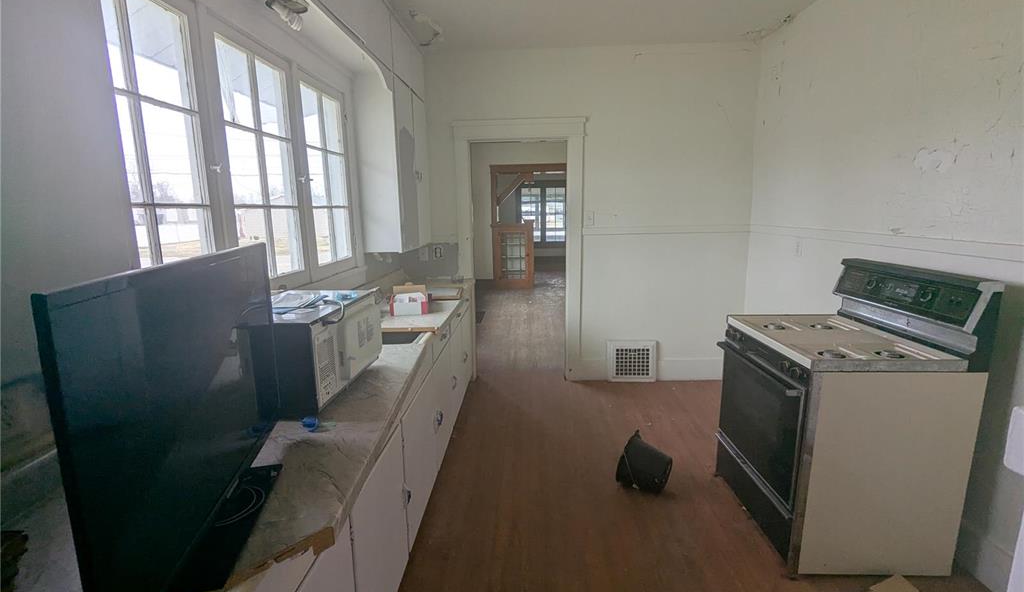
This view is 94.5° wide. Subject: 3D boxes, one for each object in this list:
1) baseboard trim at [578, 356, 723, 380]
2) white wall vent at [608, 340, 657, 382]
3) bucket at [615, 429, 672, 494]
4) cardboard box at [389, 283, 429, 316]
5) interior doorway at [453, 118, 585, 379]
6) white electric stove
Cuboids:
[{"bbox_3d":[1.244,0.640,4.114,1.404,0.214,0.025,0,11,3],"label":"baseboard trim"},{"bbox_3d":[1.042,0.564,4.101,0.435,0.374,0.045,0,11,3],"label":"white wall vent"},{"bbox_3d":[0.720,0.924,2.546,0.225,0.285,0.285,17,19,32],"label":"bucket"},{"bbox_3d":[-0.636,0.018,2.919,0.230,0.175,0.140,-3,11,-11],"label":"cardboard box"},{"bbox_3d":[0.072,-0.342,4.033,1.053,2.205,0.140,0,11,3],"label":"interior doorway"},{"bbox_3d":[1.448,0.482,2.192,0.698,1.223,0.749,0,11,3],"label":"white electric stove"}]

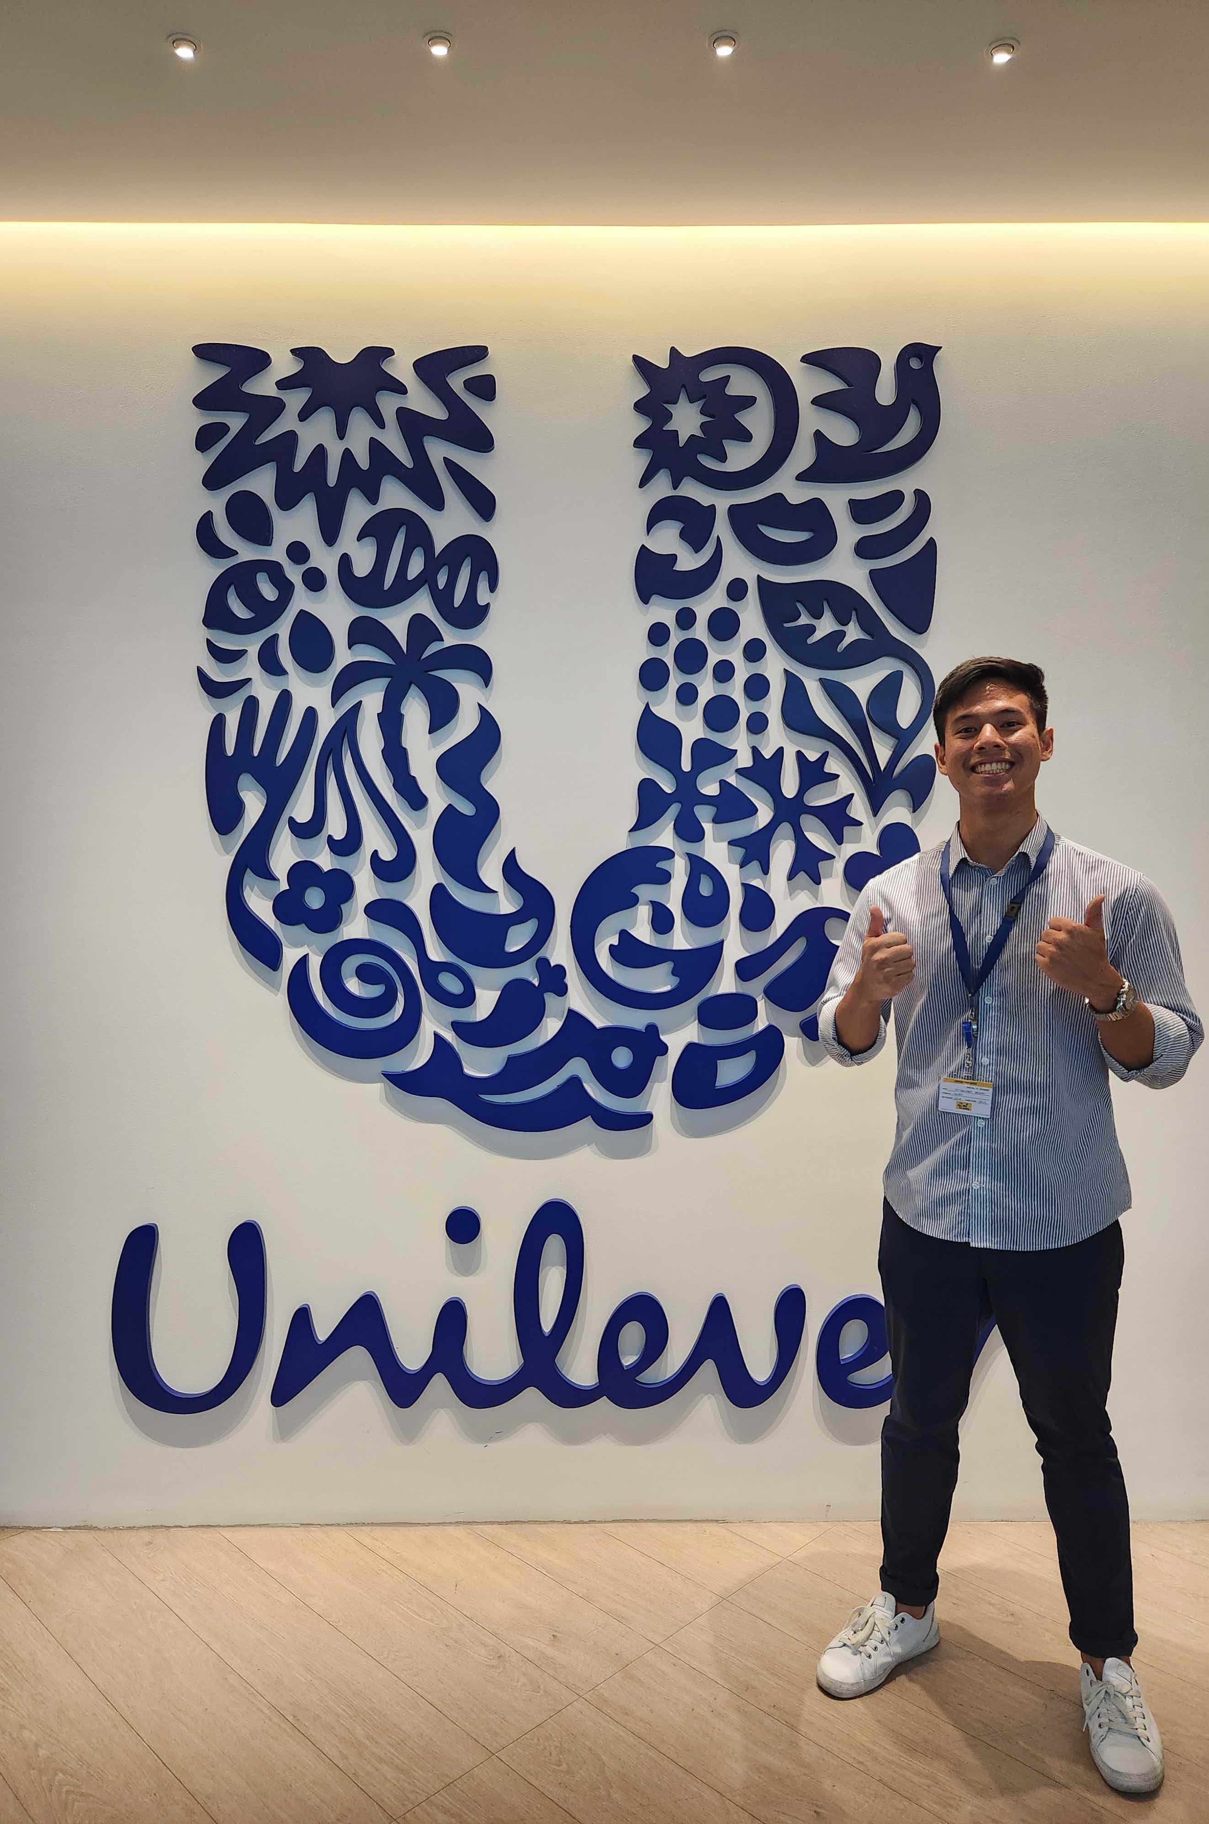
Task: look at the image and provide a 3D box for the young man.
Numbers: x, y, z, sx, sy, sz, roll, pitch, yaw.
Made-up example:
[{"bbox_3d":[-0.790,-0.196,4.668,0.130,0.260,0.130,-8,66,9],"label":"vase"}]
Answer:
[{"bbox_3d":[0.640,0.458,1.998,0.620,1.765,0.380,2,3,30],"label":"young man"}]

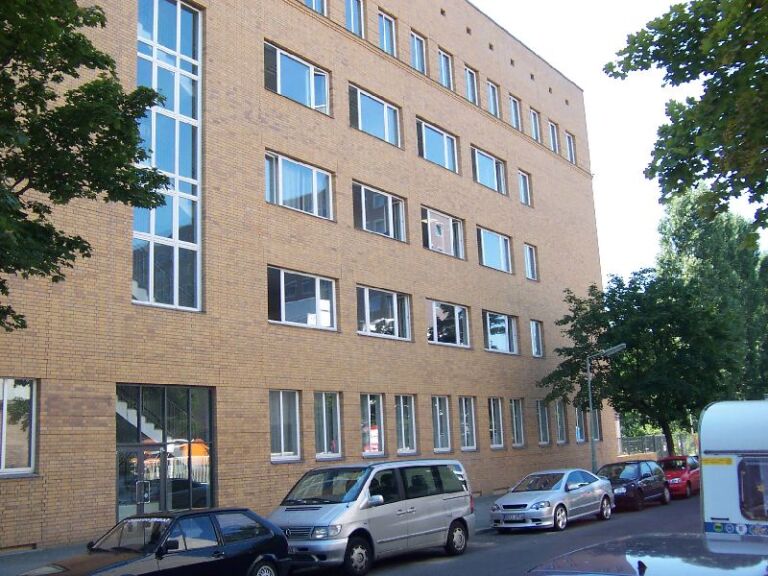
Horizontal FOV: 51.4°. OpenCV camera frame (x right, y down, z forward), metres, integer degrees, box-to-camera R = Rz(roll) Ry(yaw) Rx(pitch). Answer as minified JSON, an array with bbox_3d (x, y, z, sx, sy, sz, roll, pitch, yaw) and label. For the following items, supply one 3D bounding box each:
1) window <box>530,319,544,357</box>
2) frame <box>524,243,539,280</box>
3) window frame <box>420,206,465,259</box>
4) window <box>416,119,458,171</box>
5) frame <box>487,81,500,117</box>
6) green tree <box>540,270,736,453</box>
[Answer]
[{"bbox_3d":[7.212,2.442,37.788,0.150,1.750,1.240,-11,-14,36],"label":"window"},{"bbox_3d":[6.874,-1.197,37.920,0.170,1.720,1.180,-10,-13,36],"label":"frame"},{"bbox_3d":[2.403,-2.180,32.477,0.150,1.750,3.230,-11,-14,36],"label":"window frame"},{"bbox_3d":[2.124,-5.702,32.542,0.170,1.700,3.150,-10,-13,36],"label":"window"},{"bbox_3d":[5.176,-8.911,37.915,0.150,1.680,1.150,-11,-14,36],"label":"frame"},{"bbox_3d":[10.958,3.793,33.382,8.200,9.024,8.200,-10,-13,36],"label":"green tree"}]

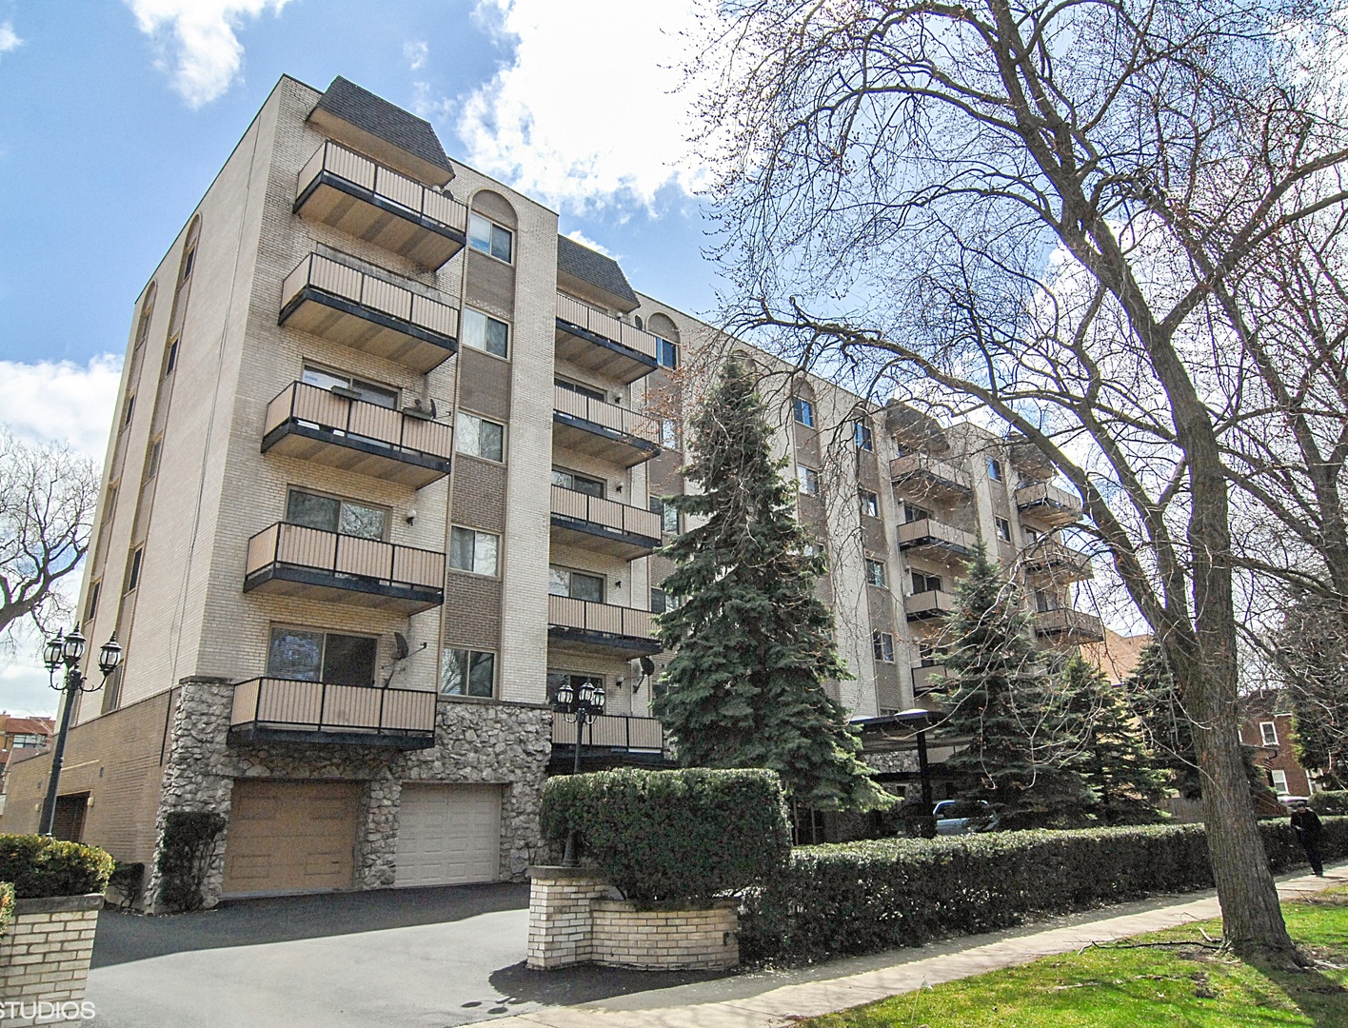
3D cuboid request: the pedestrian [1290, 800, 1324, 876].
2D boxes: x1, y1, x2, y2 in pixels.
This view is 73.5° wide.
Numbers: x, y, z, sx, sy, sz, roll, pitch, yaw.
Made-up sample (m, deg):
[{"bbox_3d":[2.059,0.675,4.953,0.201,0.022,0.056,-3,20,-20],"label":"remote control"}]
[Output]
[{"bbox_3d":[14.779,7.550,21.080,0.420,1.680,0.540,15,-25,-41],"label":"pedestrian"}]

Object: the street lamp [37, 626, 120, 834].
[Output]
[{"bbox_3d":[-4.787,1.904,7.032,0.520,2.030,0.500,11,-22,-32],"label":"street lamp"}]

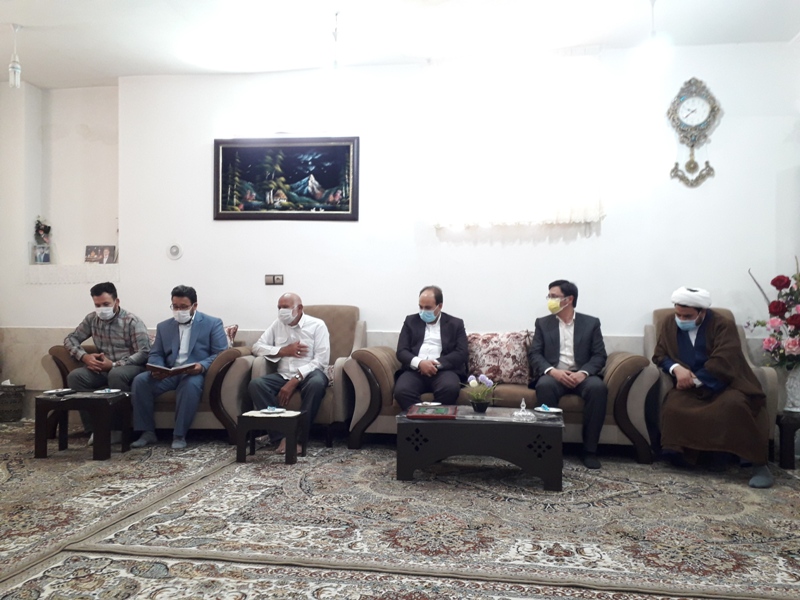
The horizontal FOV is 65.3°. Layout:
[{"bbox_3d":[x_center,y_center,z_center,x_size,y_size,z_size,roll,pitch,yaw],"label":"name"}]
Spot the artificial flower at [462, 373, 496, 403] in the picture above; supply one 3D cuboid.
[{"bbox_3d":[0.501,0.551,3.933,0.214,0.189,0.170,0,0,11],"label":"artificial flower"}]

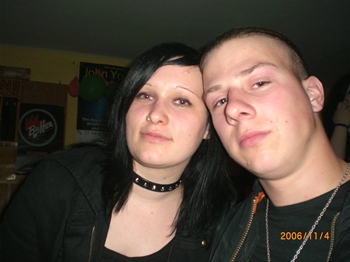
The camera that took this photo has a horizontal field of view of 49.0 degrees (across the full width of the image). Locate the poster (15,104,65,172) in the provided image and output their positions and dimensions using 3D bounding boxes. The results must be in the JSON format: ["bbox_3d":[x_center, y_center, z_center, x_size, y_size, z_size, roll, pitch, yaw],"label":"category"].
[{"bbox_3d":[-0.935,0.060,2.700,0.300,0.480,0.012,3,-8,-17],"label":"poster"}]

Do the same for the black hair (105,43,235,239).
[{"bbox_3d":[-0.006,0.010,0.720,0.240,0.345,0.220,3,-6,10],"label":"black hair"}]

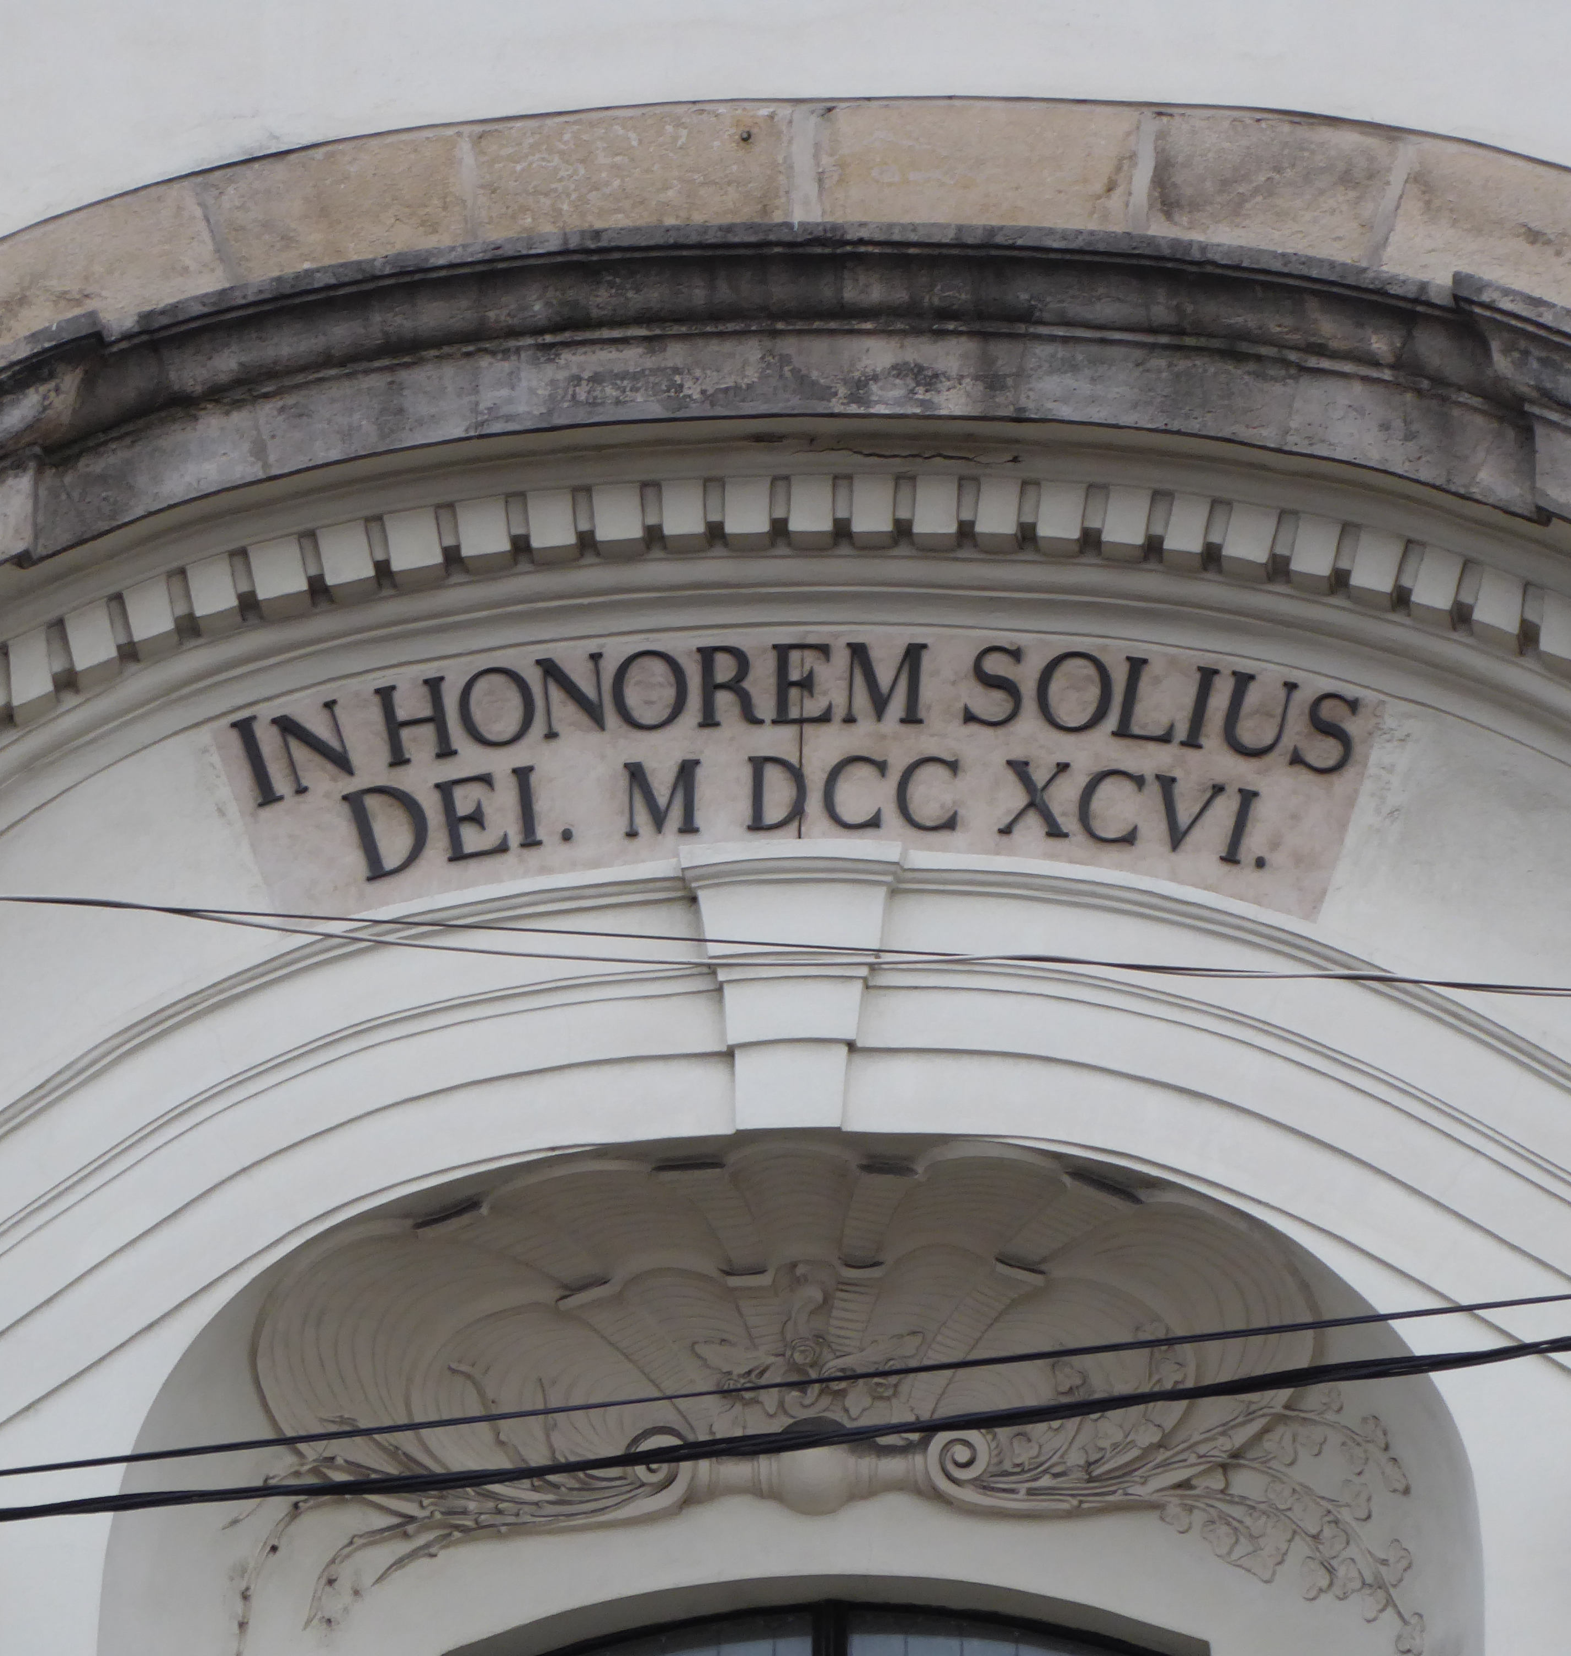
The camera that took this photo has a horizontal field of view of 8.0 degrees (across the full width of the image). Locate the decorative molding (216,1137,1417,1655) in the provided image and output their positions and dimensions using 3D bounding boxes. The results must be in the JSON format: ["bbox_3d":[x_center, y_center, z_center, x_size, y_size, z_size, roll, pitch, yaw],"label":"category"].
[{"bbox_3d":[0.107,1.165,23.059,2.363,0.946,0.450,-1,-18,5],"label":"decorative molding"}]

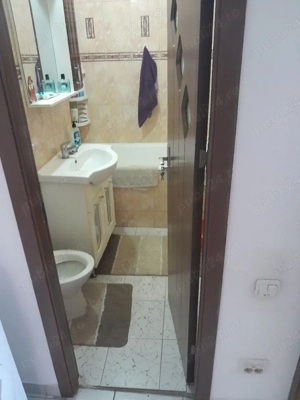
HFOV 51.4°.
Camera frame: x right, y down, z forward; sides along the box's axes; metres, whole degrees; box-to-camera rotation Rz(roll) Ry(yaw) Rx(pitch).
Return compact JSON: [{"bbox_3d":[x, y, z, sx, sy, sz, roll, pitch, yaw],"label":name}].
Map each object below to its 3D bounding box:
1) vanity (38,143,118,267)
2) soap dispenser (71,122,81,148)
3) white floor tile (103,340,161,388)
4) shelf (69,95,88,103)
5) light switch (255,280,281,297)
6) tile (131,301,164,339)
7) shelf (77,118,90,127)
[{"bbox_3d":[-0.453,0.046,2.401,0.465,0.770,0.710,1,26,5],"label":"vanity"},{"bbox_3d":[-0.590,-0.517,2.453,0.045,0.200,0.062,12,30,26],"label":"soap dispenser"},{"bbox_3d":[-0.089,0.862,1.651,0.300,0.010,0.295,1,26,5],"label":"white floor tile"},{"bbox_3d":[-0.705,-0.981,3.021,0.170,0.040,0.170,1,26,5],"label":"shelf"},{"bbox_3d":[0.417,0.313,1.106,0.079,0.074,0.016,1,26,5],"label":"light switch"},{"bbox_3d":[-0.064,0.731,1.915,0.300,0.010,0.300,1,26,5],"label":"tile"},{"bbox_3d":[-0.695,-0.766,3.126,0.170,0.040,0.170,1,26,5],"label":"shelf"}]

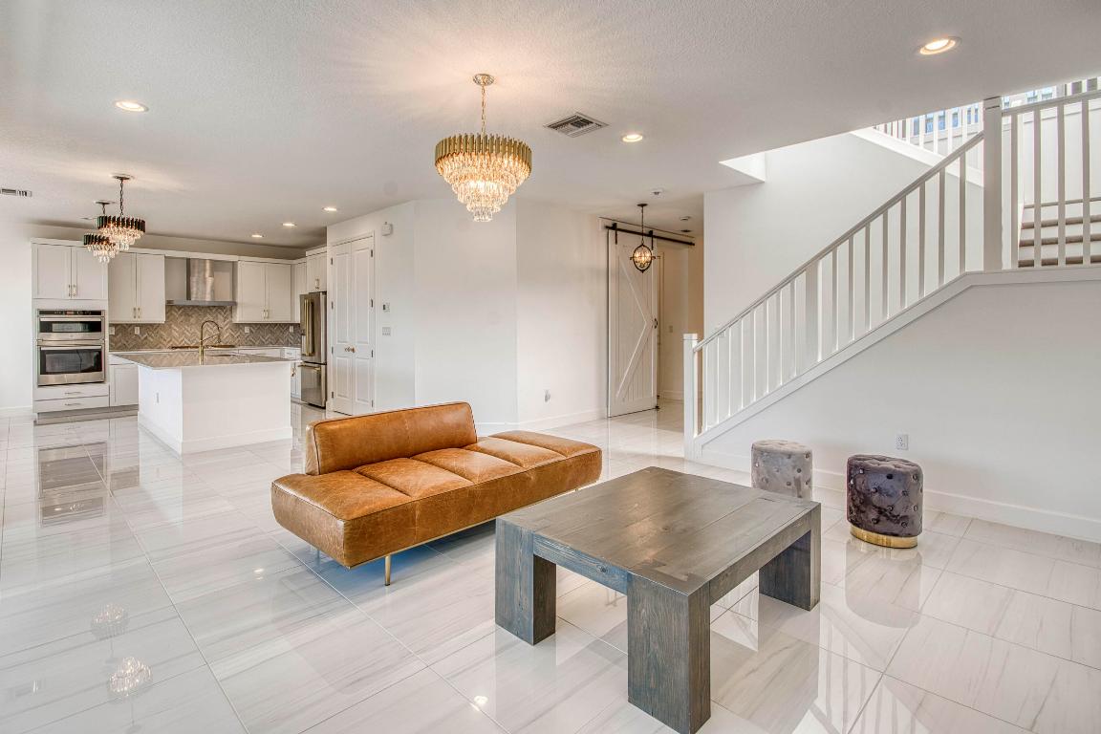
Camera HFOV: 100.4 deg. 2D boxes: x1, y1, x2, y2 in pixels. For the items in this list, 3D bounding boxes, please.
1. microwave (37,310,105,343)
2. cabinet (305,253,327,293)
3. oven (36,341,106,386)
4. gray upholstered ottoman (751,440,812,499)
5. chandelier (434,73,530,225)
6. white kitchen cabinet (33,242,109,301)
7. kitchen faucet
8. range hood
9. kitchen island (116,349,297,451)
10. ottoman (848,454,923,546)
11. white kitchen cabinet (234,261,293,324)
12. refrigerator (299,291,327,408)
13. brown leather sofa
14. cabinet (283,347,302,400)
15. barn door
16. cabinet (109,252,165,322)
[{"bbox_3d":[-7.100,-0.613,6.802,0.694,0.454,0.426,-4,6,-44],"label":"microwave"},{"bbox_3d":[-3.650,-1.569,7.774,0.900,0.630,0.600,3,5,40],"label":"cabinet"},{"bbox_3d":[-7.251,-0.079,6.964,0.720,0.650,0.570,-3,5,-41],"label":"oven"},{"bbox_3d":[1.736,0.825,3.450,0.410,0.475,0.410,0,4,0],"label":"gray upholstered ottoman"},{"bbox_3d":[-0.413,-1.341,2.835,0.600,0.880,0.600,0,4,0],"label":"chandelier"},{"bbox_3d":[-7.265,-1.415,6.976,0.800,0.770,0.600,-3,5,-41],"label":"white kitchen cabinet"},{"bbox_3d":[-4.071,-0.312,5.489,0.250,0.460,0.080,-3,5,-40],"label":"kitchen faucet"},{"bbox_3d":[-6.042,-1.462,7.939,0.917,0.808,0.473,-4,6,-44],"label":"range hood"},{"bbox_3d":[-4.429,0.343,5.811,2.574,0.929,1.342,4,6,45],"label":"kitchen island"},{"bbox_3d":[2.180,0.864,2.999,0.410,0.480,0.410,0,4,0],"label":"ottoman"},{"bbox_3d":[-5.397,-1.386,8.603,0.879,1.100,0.322,-4,6,-44],"label":"white kitchen cabinet"},{"bbox_3d":[-3.700,-0.302,7.741,0.861,1.837,0.718,4,6,43],"label":"refrigerator"},{"bbox_3d":[-0.648,0.686,3.111,0.903,0.777,1.941,4,6,43],"label":"brown leather sofa"},{"bbox_3d":[-4.324,0.108,8.238,0.814,0.919,0.576,4,6,43],"label":"cabinet"},{"bbox_3d":[1.304,-0.677,7.117,1.200,2.700,0.050,-3,5,-41],"label":"barn door"},{"bbox_3d":[-6.824,-1.288,7.538,0.740,1.120,0.340,-3,5,-41],"label":"cabinet"}]

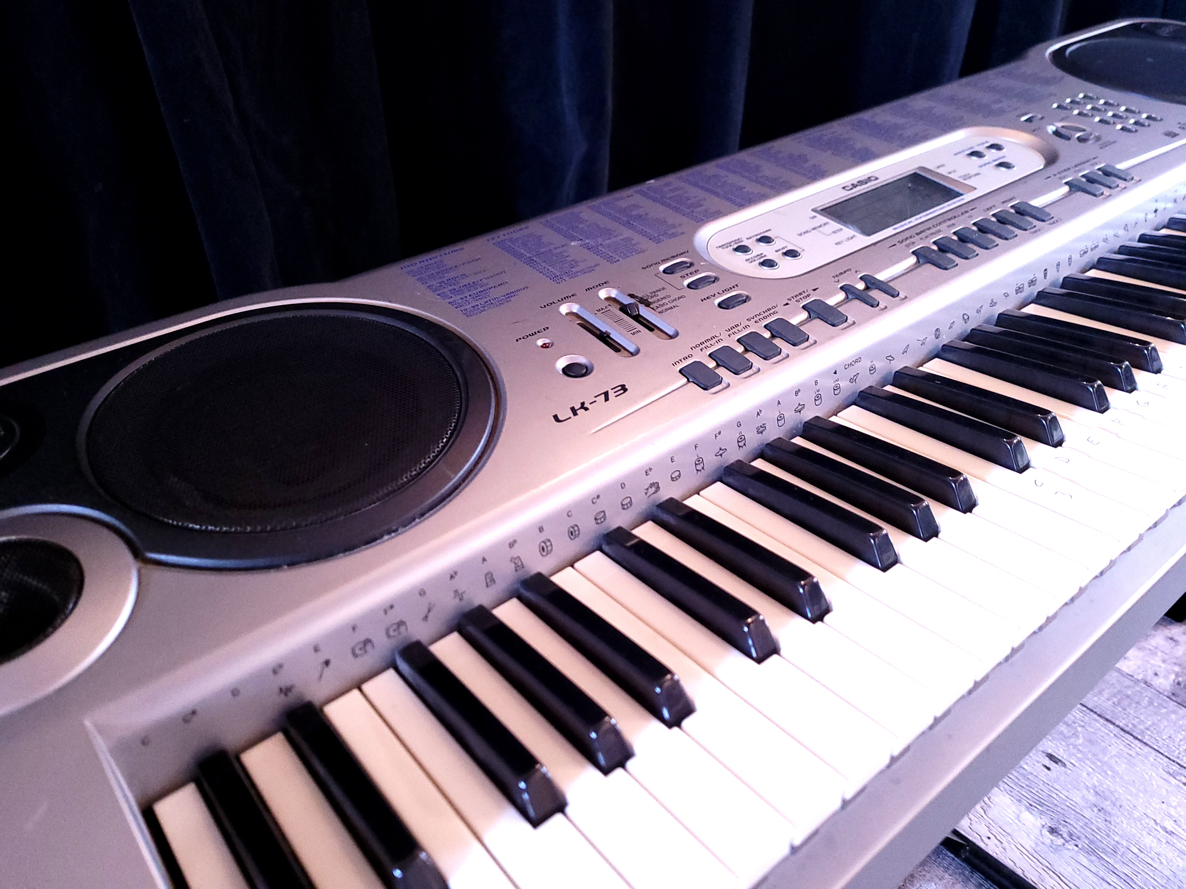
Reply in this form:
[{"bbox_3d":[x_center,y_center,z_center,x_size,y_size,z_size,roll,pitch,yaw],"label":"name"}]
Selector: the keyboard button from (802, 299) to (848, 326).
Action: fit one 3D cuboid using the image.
[{"bbox_3d":[0.121,-0.067,0.461,0.011,0.004,0.022,-26,47,-30],"label":"keyboard button"}]

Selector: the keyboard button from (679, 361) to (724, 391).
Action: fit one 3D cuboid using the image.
[{"bbox_3d":[0.050,-0.033,0.411,0.013,0.004,0.018,-26,48,-29],"label":"keyboard button"}]

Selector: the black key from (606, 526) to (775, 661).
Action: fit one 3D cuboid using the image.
[{"bbox_3d":[0.034,0.053,0.337,0.010,0.013,0.088,-26,38,-30],"label":"black key"}]

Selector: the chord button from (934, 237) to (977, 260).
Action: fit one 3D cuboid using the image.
[{"bbox_3d":[0.212,-0.113,0.521,0.011,0.004,0.025,-26,47,-30],"label":"chord button"}]

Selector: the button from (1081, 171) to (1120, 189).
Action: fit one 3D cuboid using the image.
[{"bbox_3d":[0.340,-0.178,0.598,0.013,0.004,0.020,-26,48,-29],"label":"button"}]

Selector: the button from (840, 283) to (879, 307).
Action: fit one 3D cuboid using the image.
[{"bbox_3d":[0.141,-0.080,0.472,0.007,0.004,0.021,-26,48,-29],"label":"button"}]

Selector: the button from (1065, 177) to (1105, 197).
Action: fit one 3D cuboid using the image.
[{"bbox_3d":[0.325,-0.170,0.588,0.013,0.004,0.020,-26,48,-29],"label":"button"}]

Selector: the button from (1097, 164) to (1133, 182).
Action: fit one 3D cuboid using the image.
[{"bbox_3d":[0.359,-0.185,0.613,0.014,0.005,0.021,-26,49,-29],"label":"button"}]

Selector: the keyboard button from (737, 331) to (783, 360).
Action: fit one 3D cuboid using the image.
[{"bbox_3d":[0.082,-0.047,0.435,0.011,0.004,0.020,-26,47,-30],"label":"keyboard button"}]

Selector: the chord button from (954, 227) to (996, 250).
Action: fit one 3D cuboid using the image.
[{"bbox_3d":[0.228,-0.121,0.531,0.011,0.004,0.025,-26,47,-30],"label":"chord button"}]

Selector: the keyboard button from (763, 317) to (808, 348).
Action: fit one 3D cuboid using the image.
[{"bbox_3d":[0.097,-0.054,0.445,0.014,0.005,0.021,-26,49,-29],"label":"keyboard button"}]

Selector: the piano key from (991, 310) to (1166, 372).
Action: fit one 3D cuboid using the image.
[{"bbox_3d":[0.261,-0.058,0.479,0.011,0.013,0.088,-26,37,-29],"label":"piano key"}]

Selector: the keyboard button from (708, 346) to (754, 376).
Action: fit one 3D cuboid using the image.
[{"bbox_3d":[0.066,-0.038,0.425,0.014,0.005,0.021,-26,49,-29],"label":"keyboard button"}]

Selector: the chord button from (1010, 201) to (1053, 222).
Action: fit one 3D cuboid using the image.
[{"bbox_3d":[0.277,-0.145,0.562,0.011,0.004,0.024,-26,47,-30],"label":"chord button"}]

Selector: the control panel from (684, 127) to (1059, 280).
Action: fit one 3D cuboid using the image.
[{"bbox_3d":[0.196,-0.161,0.578,0.325,0.011,0.083,-26,48,-29],"label":"control panel"}]

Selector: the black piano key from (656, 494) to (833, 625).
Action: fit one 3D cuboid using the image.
[{"bbox_3d":[0.057,0.042,0.352,0.011,0.012,0.087,-26,38,-29],"label":"black piano key"}]

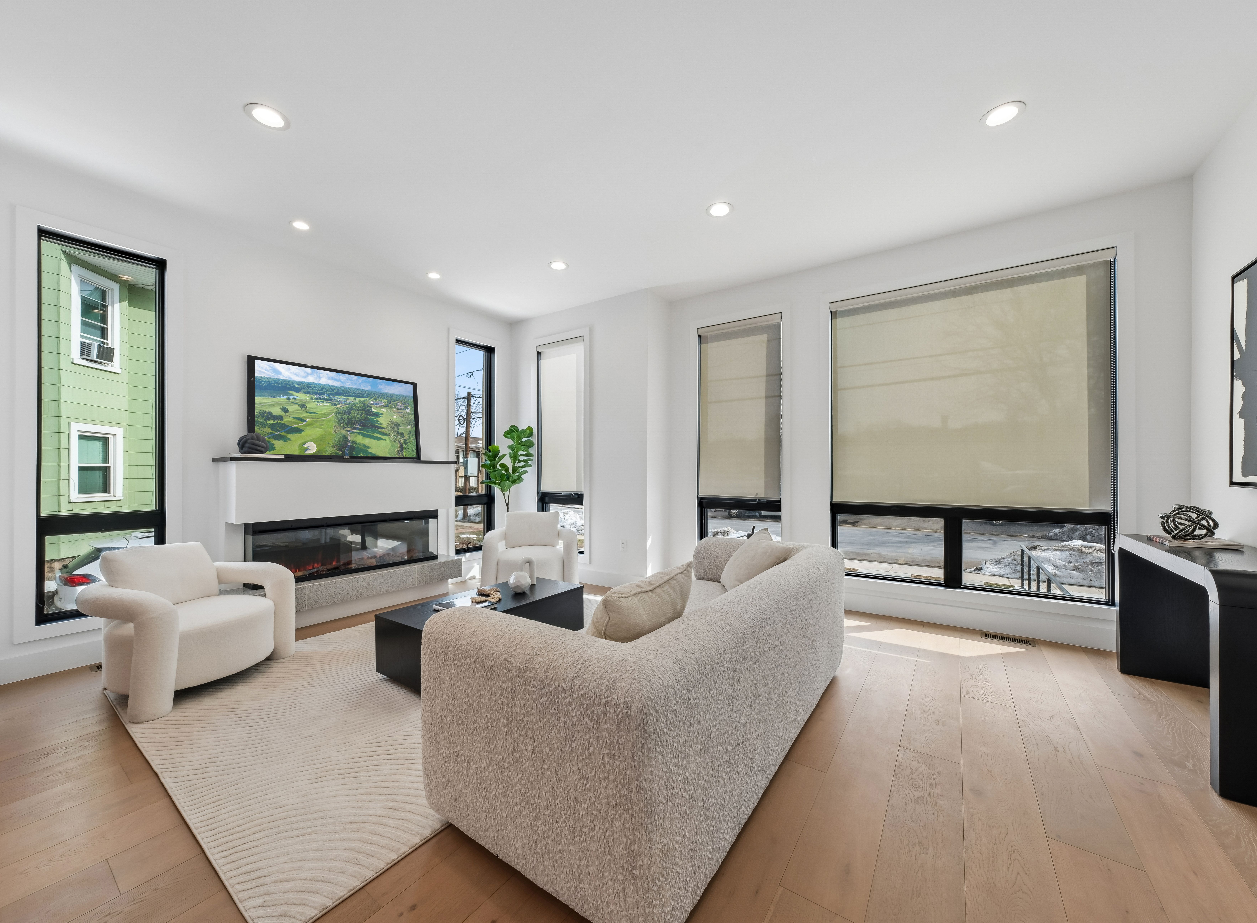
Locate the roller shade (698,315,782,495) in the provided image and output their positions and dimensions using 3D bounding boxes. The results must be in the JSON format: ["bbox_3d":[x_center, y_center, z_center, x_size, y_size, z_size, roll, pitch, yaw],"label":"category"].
[{"bbox_3d":[1.058,-0.499,4.459,0.838,1.712,0.060,-1,-1,34],"label":"roller shade"}]

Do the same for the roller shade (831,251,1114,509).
[{"bbox_3d":[2.462,-0.520,3.508,1.724,1.727,0.060,-1,-1,34],"label":"roller shade"}]

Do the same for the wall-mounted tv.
[{"bbox_3d":[-2.380,-0.380,3.868,0.060,0.729,1.300,-4,-3,34],"label":"wall-mounted tv"}]

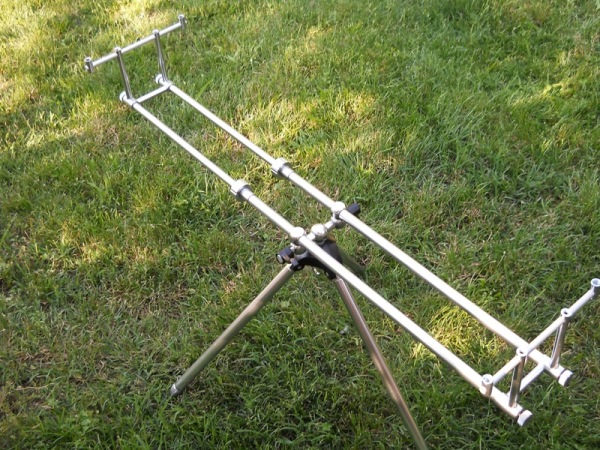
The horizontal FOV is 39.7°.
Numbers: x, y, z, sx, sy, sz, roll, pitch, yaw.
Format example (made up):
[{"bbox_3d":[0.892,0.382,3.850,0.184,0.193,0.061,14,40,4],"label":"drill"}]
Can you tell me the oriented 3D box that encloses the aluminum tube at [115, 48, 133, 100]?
[{"bbox_3d":[-0.444,-0.379,2.100,0.013,0.151,0.013,-33,50,-24],"label":"aluminum tube"}]

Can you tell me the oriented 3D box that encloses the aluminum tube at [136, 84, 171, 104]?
[{"bbox_3d":[-0.385,-0.342,2.173,0.097,0.012,0.012,-33,50,-24],"label":"aluminum tube"}]

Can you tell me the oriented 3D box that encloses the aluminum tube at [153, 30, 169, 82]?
[{"bbox_3d":[-0.358,-0.433,2.146,0.013,0.151,0.013,-33,50,-24],"label":"aluminum tube"}]

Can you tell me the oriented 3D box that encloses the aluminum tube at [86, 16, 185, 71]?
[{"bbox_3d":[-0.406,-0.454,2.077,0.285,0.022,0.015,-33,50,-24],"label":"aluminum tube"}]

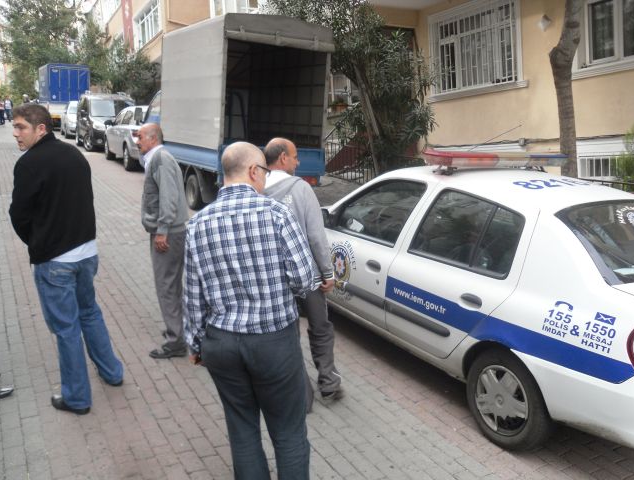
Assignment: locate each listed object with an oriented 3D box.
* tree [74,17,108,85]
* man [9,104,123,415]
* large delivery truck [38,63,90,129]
[{"bbox_3d":[-13.094,-9.697,37.374,2.300,6.500,2.300,-7,8,-30],"label":"tree"},{"bbox_3d":[-1.529,0.078,3.790,0.500,1.760,0.560,2,9,40],"label":"man"},{"bbox_3d":[-14.334,-7.940,35.400,2.200,3.400,6.300,-3,13,-28],"label":"large delivery truck"}]

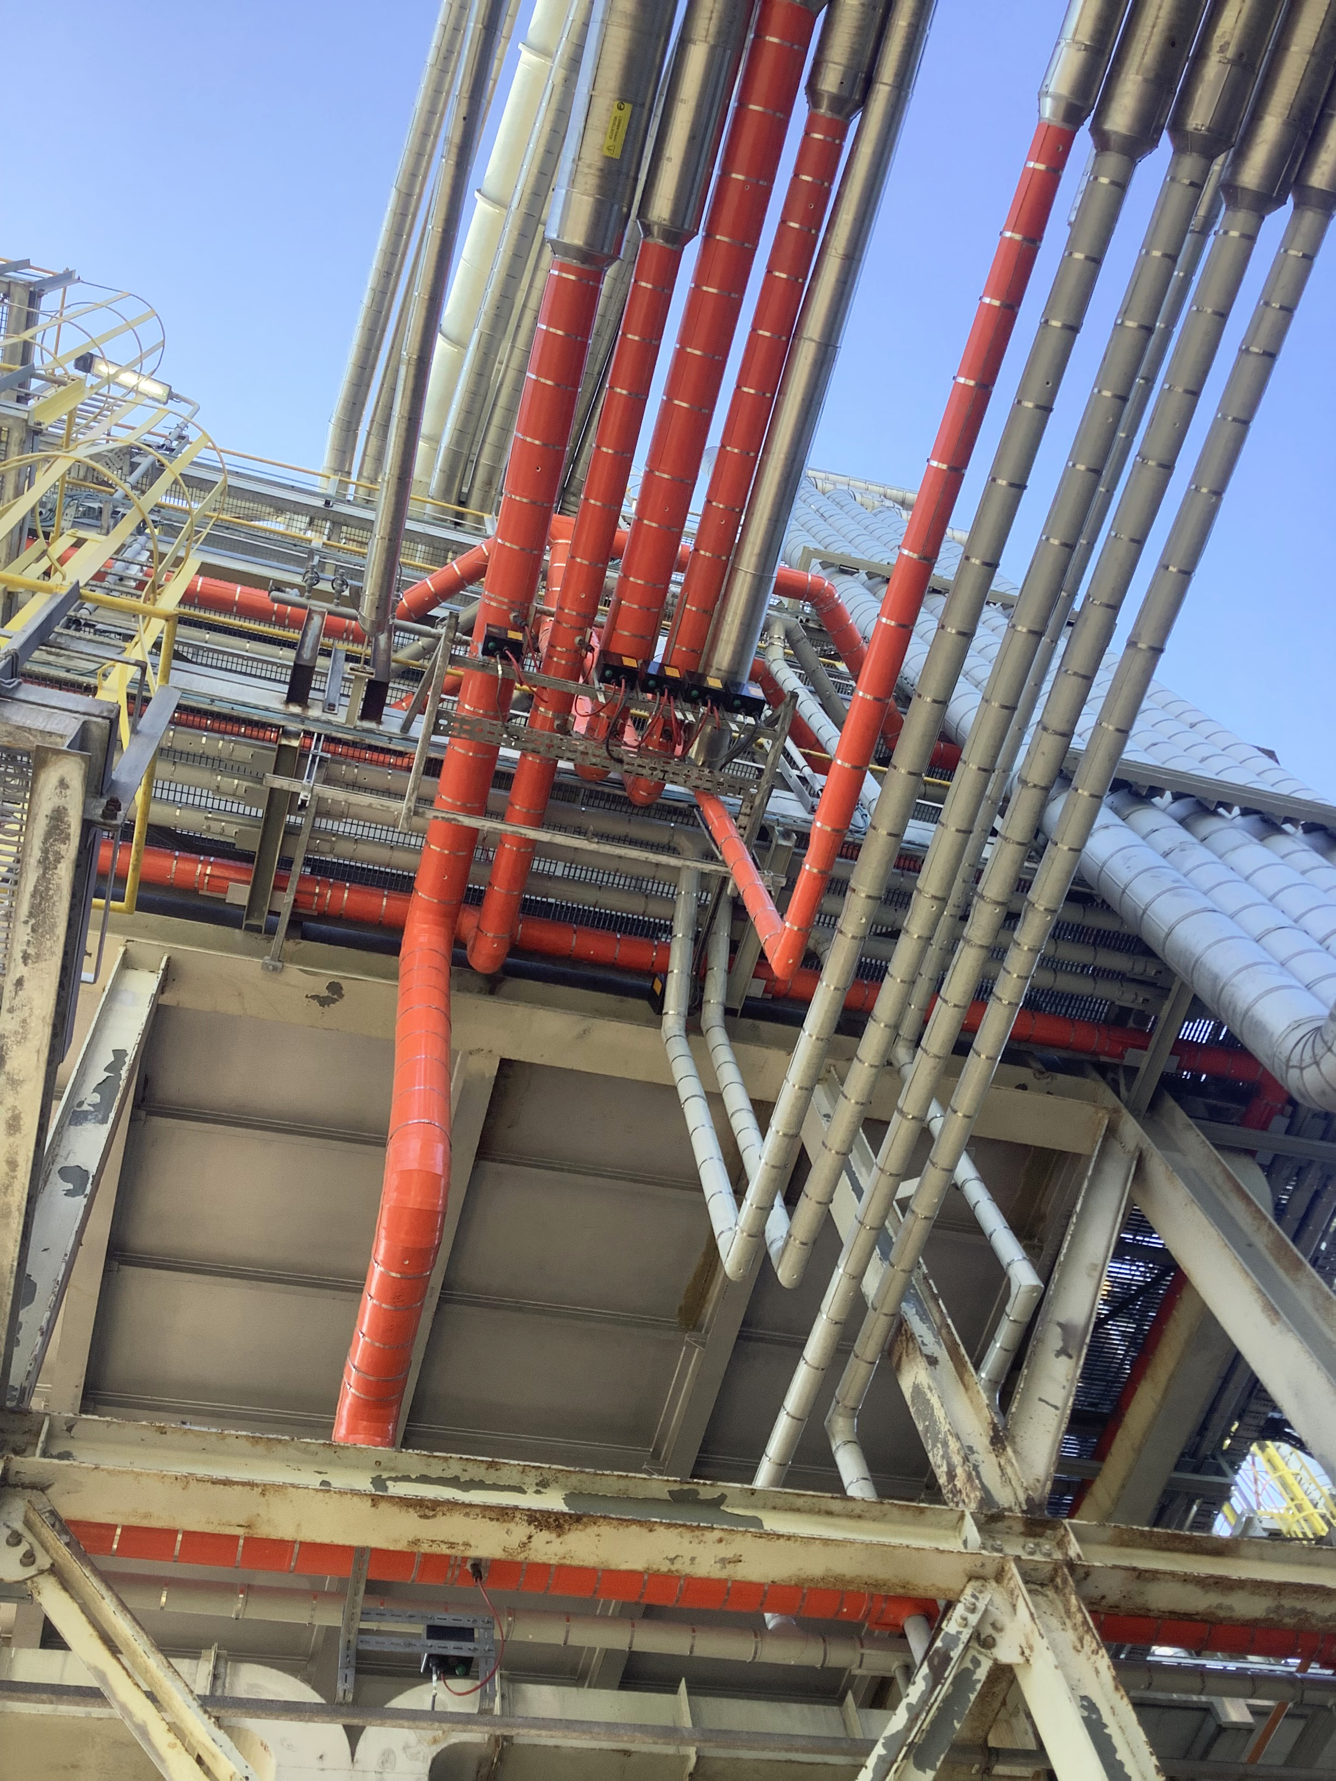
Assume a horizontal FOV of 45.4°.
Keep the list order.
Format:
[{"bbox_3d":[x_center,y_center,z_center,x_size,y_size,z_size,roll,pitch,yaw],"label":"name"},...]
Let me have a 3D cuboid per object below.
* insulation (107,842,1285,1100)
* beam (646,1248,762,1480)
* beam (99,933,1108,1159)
[{"bbox_3d":[0.373,0.462,8.416,6.520,0.200,0.210,11,-68,-13],"label":"insulation"},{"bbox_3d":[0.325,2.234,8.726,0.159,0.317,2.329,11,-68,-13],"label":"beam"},{"bbox_3d":[-0.198,0.736,7.963,5.117,0.310,0.300,11,-68,-13],"label":"beam"}]

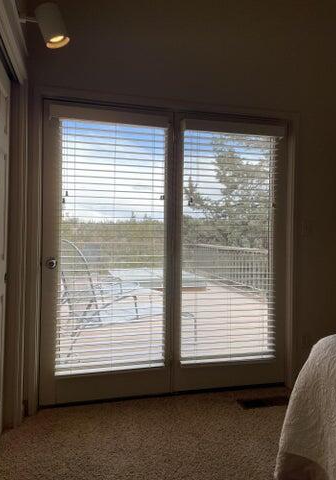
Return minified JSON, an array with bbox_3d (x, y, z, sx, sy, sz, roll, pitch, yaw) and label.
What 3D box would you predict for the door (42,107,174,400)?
[{"bbox_3d":[-0.412,0.092,2.521,0.890,2.023,0.060,1,0,-13],"label":"door"}]

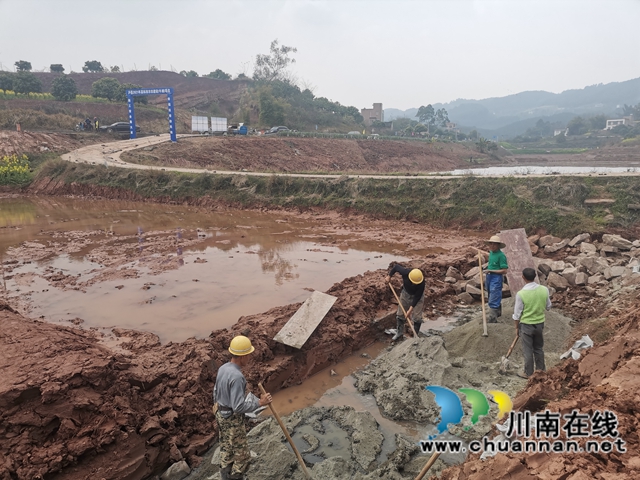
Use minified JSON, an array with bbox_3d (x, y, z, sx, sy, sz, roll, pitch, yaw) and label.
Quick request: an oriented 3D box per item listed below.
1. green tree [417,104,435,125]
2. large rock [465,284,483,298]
[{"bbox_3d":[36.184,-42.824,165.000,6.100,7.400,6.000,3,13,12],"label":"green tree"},{"bbox_3d":[3.364,1.125,10.500,0.440,0.320,0.400,5,12,25],"label":"large rock"}]

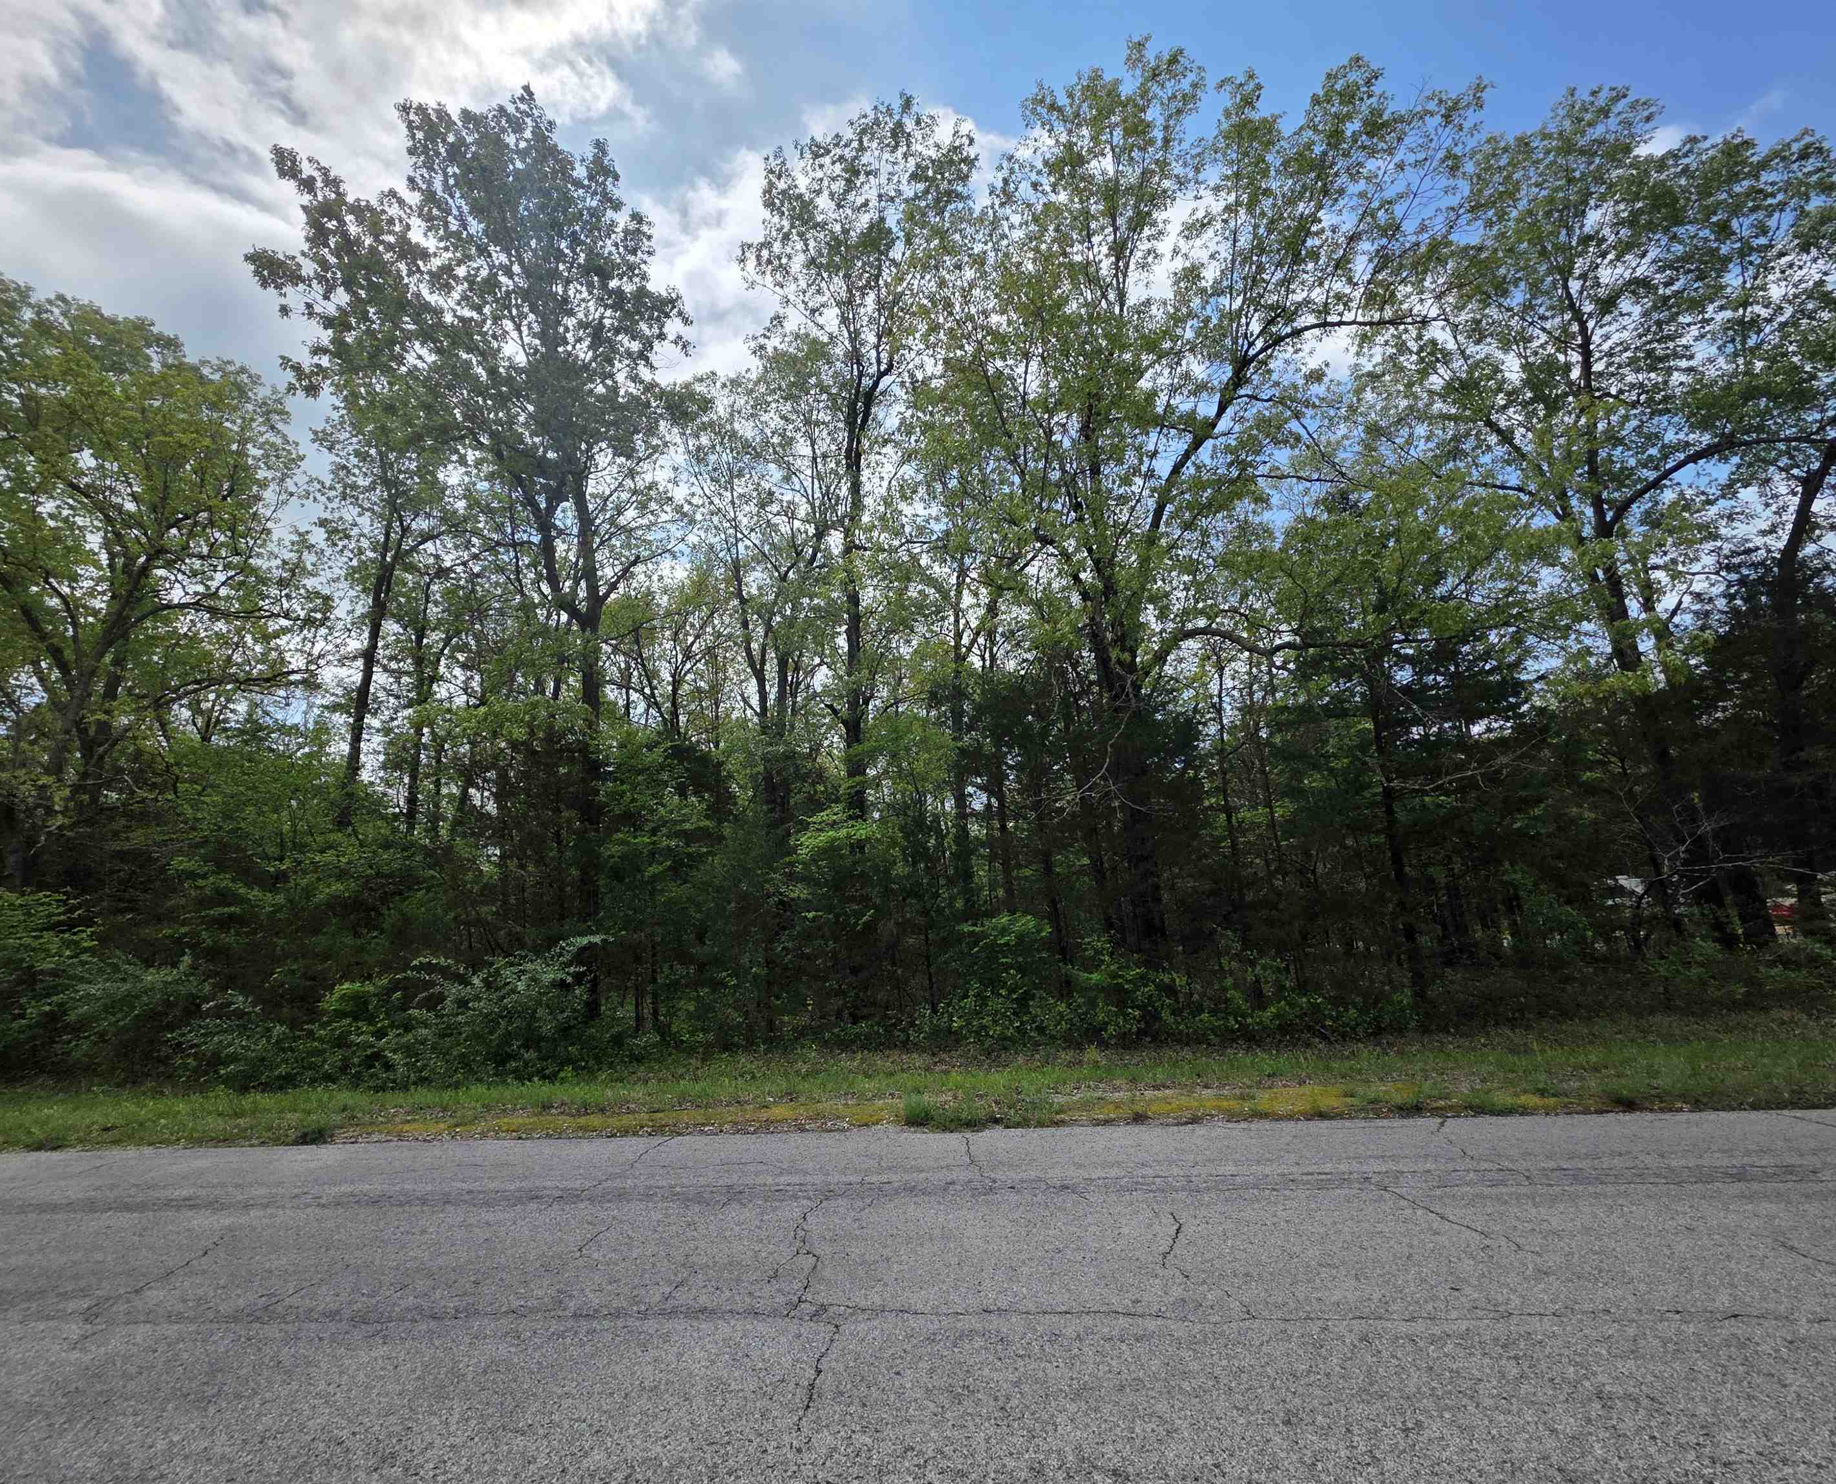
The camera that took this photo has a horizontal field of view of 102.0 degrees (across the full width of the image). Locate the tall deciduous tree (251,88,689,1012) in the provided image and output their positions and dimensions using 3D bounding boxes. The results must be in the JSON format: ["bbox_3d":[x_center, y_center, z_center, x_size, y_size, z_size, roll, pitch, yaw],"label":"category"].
[{"bbox_3d":[-5.790,-3.115,9.871,5.500,13.200,5.300,-1,-10,0],"label":"tall deciduous tree"}]

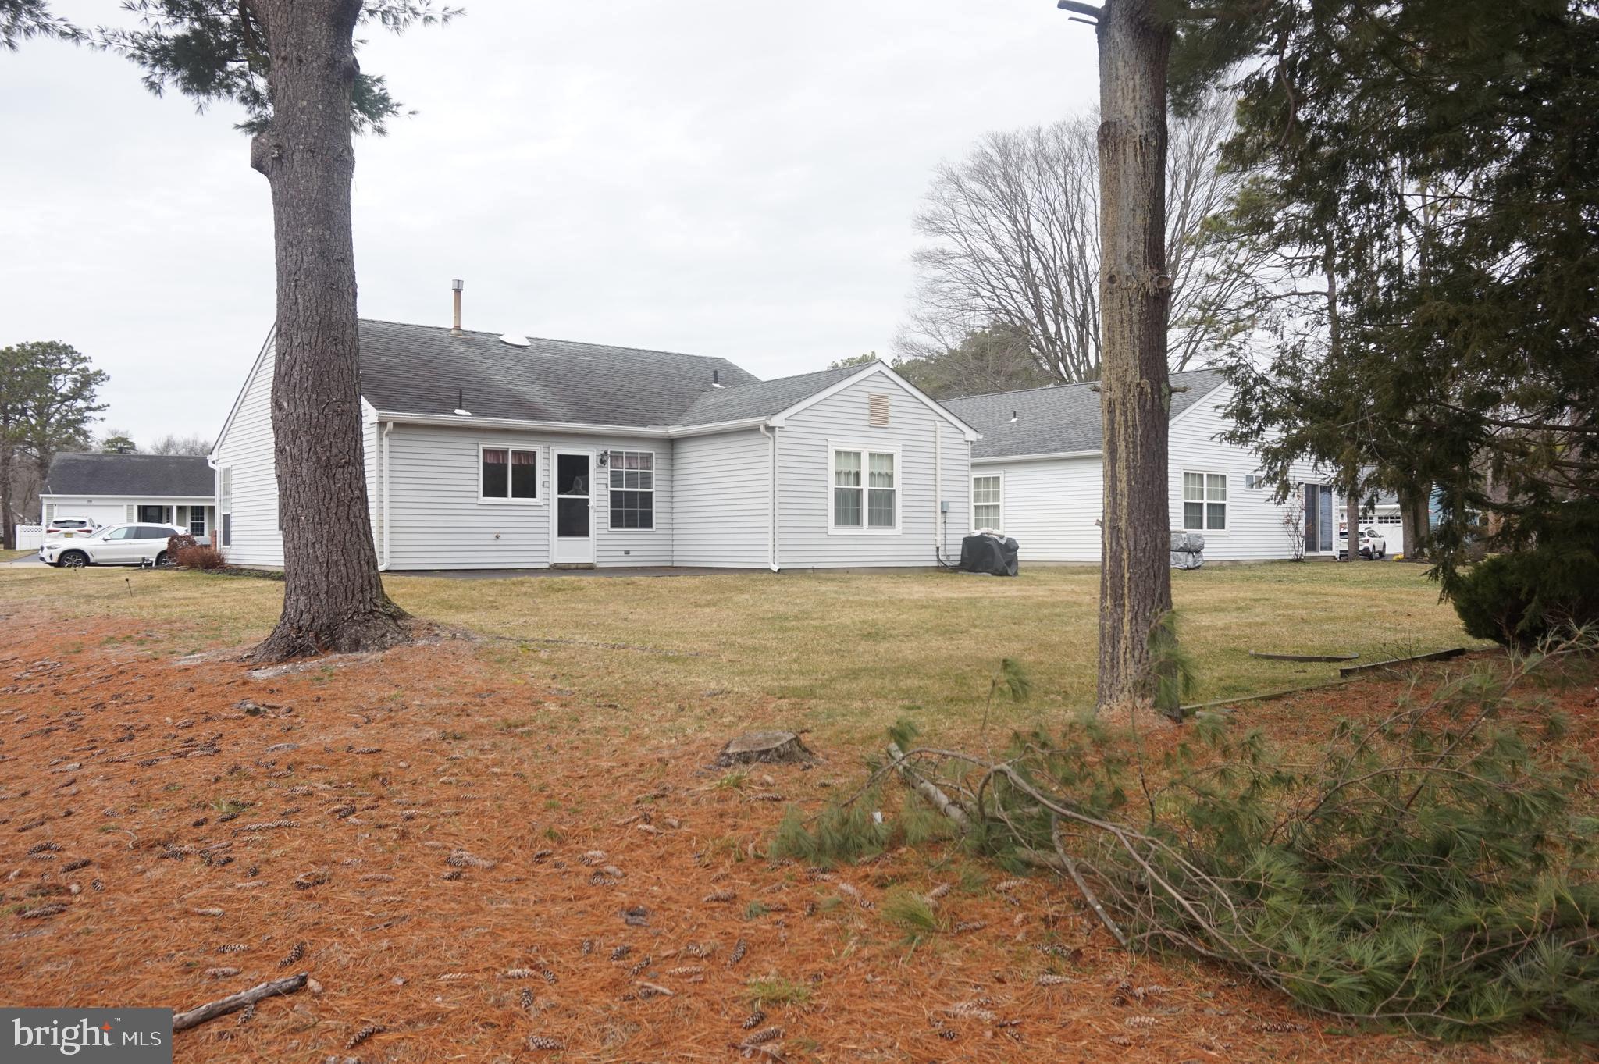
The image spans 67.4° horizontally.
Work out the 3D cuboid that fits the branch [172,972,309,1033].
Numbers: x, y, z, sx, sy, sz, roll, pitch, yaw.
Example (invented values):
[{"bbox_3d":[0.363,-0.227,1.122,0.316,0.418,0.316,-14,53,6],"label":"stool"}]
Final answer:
[{"bbox_3d":[-1.727,1.451,3.722,0.046,0.046,0.424,-1,1,42],"label":"branch"}]

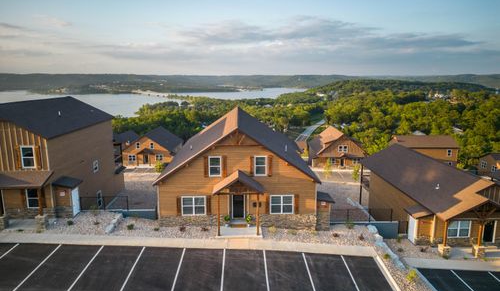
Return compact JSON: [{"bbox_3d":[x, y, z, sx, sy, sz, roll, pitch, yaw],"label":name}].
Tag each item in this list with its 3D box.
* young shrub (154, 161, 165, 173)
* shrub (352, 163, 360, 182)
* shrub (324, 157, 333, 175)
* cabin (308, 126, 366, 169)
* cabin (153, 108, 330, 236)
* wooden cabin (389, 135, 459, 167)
[{"bbox_3d":[-20.100,4.808,77.146,2.200,2.800,2.200,0,12,-1],"label":"young shrub"},{"bbox_3d":[21.600,5.614,70.162,1.700,3.500,1.700,0,12,-1],"label":"shrub"},{"bbox_3d":[16.400,4.945,72.372,1.750,4.000,1.750,0,12,-1],"label":"shrub"},{"bbox_3d":[20.800,-0.028,86.040,13.300,8.300,15.600,0,12,-1],"label":"cabin"},{"bbox_3d":[-0.450,1.356,33.600,14.200,8.300,16.000,0,12,-1],"label":"cabin"},{"bbox_3d":[42.600,1.754,88.255,15.500,8.500,9.500,0,12,-1],"label":"wooden cabin"}]

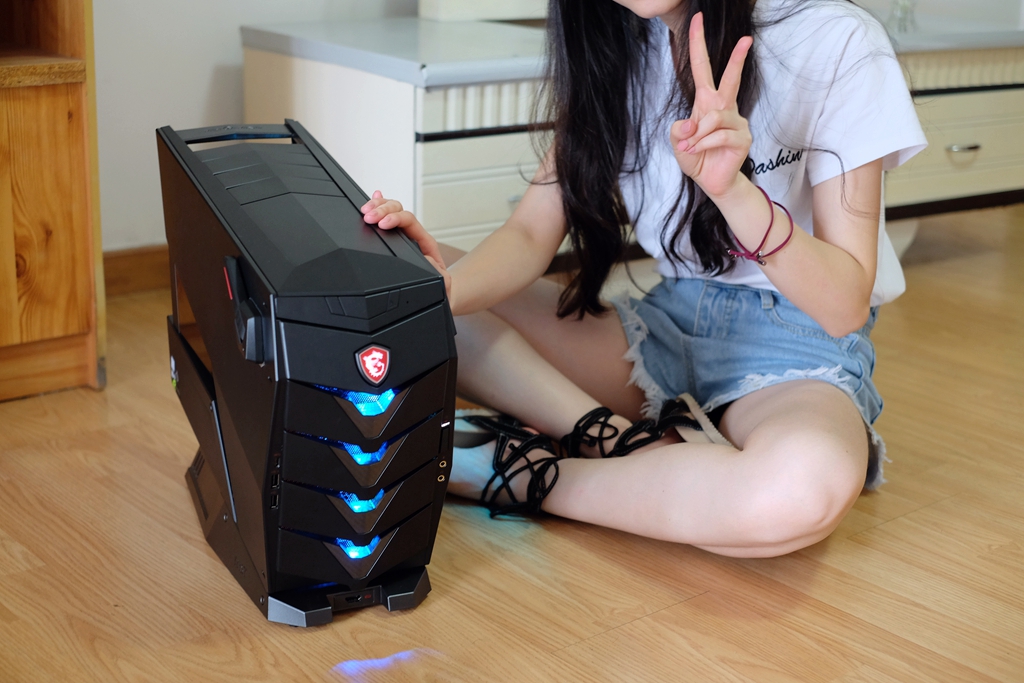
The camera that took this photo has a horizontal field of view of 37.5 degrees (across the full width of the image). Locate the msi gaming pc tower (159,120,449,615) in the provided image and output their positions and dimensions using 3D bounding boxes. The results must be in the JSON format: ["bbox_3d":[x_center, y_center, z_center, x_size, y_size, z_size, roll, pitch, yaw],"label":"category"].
[{"bbox_3d":[-0.211,0.016,1.478,0.173,0.405,0.378,-7,19,-28],"label":"msi gaming pc tower"}]

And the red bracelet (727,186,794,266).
[{"bbox_3d":[0.240,-0.111,1.455,0.040,0.062,0.065,41,0,-35],"label":"red bracelet"}]

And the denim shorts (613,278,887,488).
[{"bbox_3d":[0.295,0.035,1.812,0.360,0.215,0.280,17,22,41],"label":"denim shorts"}]

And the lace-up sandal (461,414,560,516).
[{"bbox_3d":[-0.042,0.122,1.685,0.230,0.090,0.100,7,-13,14],"label":"lace-up sandal"}]

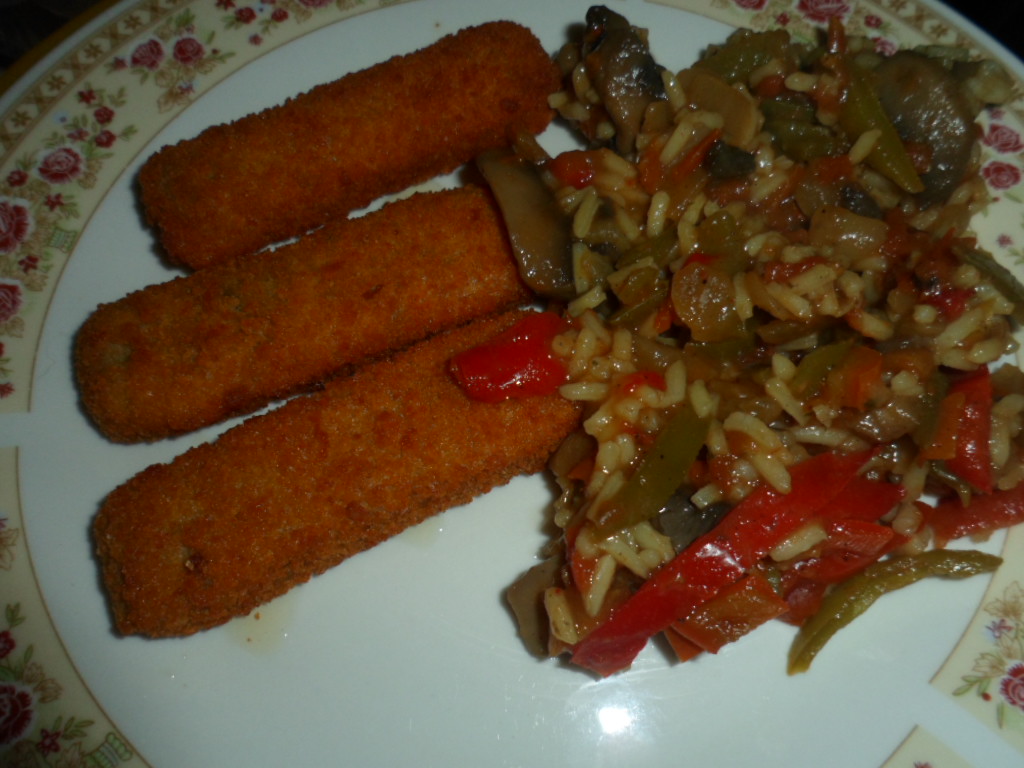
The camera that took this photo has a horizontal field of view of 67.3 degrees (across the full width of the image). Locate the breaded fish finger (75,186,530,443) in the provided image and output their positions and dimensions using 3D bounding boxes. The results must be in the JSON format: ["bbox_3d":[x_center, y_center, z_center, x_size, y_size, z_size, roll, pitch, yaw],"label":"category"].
[{"bbox_3d":[-0.040,-0.016,0.158,0.093,0.017,0.029,-20,67,-7],"label":"breaded fish finger"}]

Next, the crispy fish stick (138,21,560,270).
[{"bbox_3d":[-0.035,-0.055,0.175,0.095,0.017,0.028,-26,68,-9],"label":"crispy fish stick"}]

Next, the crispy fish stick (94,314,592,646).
[{"bbox_3d":[-0.031,0.015,0.144,0.090,0.016,0.030,-25,68,-9],"label":"crispy fish stick"}]

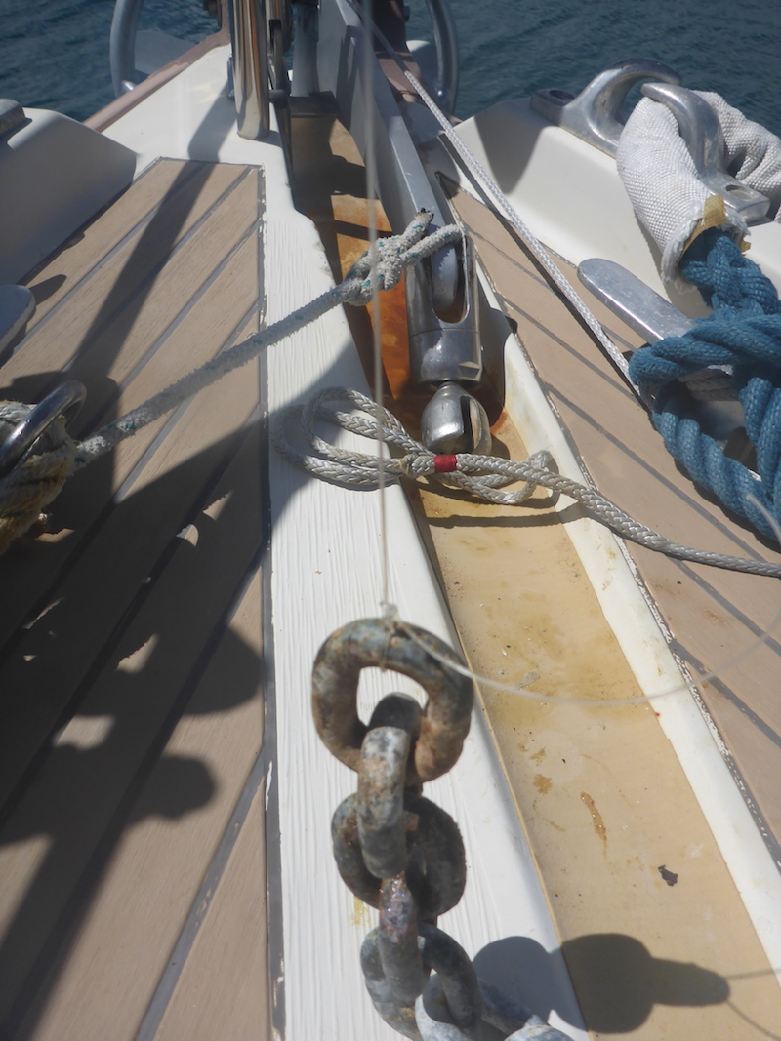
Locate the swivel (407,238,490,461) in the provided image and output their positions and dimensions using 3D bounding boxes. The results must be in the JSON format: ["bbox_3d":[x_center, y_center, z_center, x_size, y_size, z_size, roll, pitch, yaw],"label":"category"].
[{"bbox_3d":[0.037,-0.110,0.530,0.048,0.138,0.046,-4,2,-12],"label":"swivel"}]

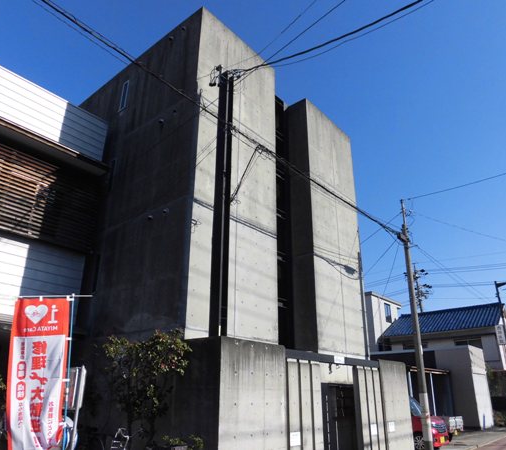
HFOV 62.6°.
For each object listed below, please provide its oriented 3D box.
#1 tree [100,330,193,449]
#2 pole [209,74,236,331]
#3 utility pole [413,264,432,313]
[{"bbox_3d":[-1.937,3.172,7.431,1.350,2.600,1.250,-17,-28,37],"label":"tree"},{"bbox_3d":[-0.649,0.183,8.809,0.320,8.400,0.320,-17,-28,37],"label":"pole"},{"bbox_3d":[15.951,10.107,38.511,1.700,13.388,1.700,-17,-28,37],"label":"utility pole"}]

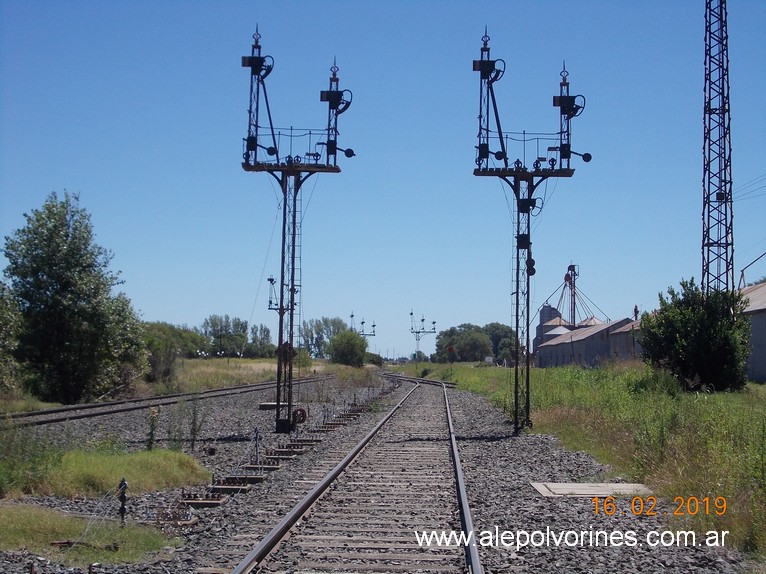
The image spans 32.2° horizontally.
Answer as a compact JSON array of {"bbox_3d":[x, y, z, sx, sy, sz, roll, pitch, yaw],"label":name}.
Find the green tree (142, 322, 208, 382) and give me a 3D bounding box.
[{"bbox_3d":[-13.684,4.329,87.112,4.200,4.000,3.990,1,-3,3],"label":"green tree"}]

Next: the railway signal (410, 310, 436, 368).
[{"bbox_3d":[6.263,8.306,205.266,4.020,9.510,1.100,1,-3,3],"label":"railway signal"}]

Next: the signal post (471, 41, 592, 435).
[{"bbox_3d":[3.493,-1.356,31.167,2.790,9.550,1.000,1,-3,3],"label":"signal post"}]

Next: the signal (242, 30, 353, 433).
[{"bbox_3d":[-1.995,-1.363,31.066,2.600,9.490,1.000,1,-3,3],"label":"signal"}]

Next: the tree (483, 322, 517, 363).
[{"bbox_3d":[26.017,12.891,300.285,8.830,10.170,8.390,1,-3,3],"label":"tree"}]

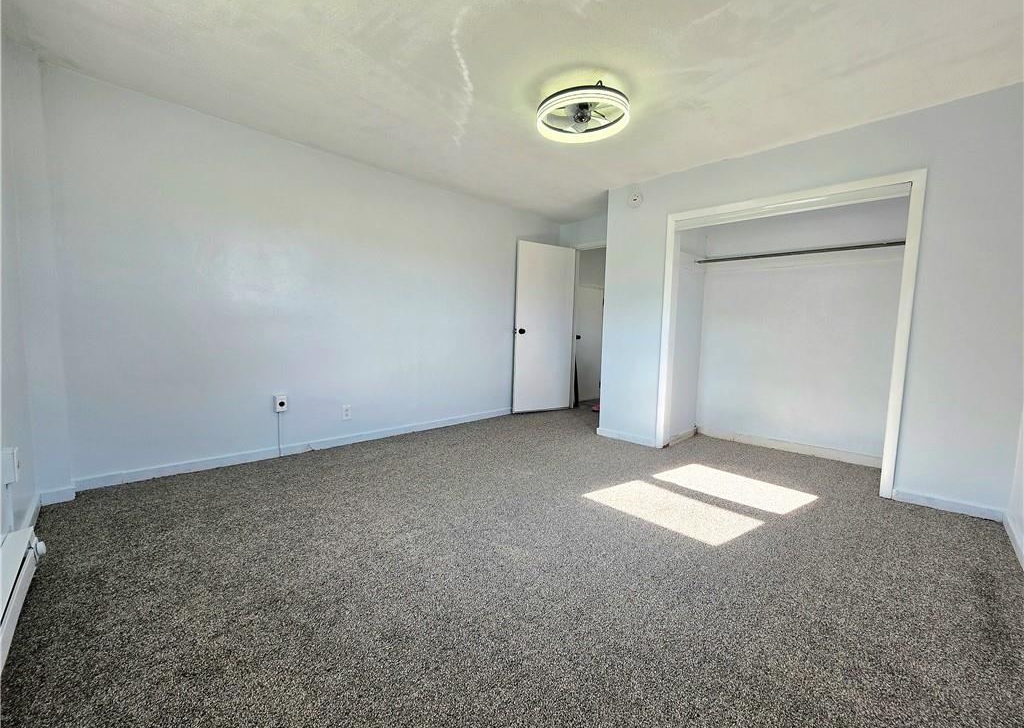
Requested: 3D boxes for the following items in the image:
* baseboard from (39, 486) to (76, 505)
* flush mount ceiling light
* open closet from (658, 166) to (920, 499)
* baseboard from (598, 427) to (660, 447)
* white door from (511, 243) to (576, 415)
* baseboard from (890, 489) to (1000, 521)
[{"bbox_3d":[-2.450,0.717,2.078,0.015,0.070,0.116,6,7,44],"label":"baseboard"},{"bbox_3d":[0.407,-1.453,2.200,0.520,0.130,0.520,1,5,0],"label":"flush mount ceiling light"},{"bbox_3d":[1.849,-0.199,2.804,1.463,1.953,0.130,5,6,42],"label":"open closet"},{"bbox_3d":[1.044,0.672,3.527,0.572,0.066,0.015,5,6,42],"label":"baseboard"},{"bbox_3d":[0.392,-0.431,4.711,0.793,2.020,0.040,-1,5,-24],"label":"white door"},{"bbox_3d":[2.497,0.810,2.219,0.417,0.066,0.015,5,6,42],"label":"baseboard"}]

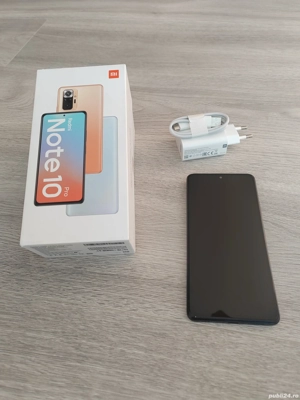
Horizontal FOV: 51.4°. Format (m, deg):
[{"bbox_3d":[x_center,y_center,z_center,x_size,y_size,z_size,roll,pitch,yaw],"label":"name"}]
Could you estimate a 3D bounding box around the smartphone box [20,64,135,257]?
[{"bbox_3d":[-0.064,-0.040,0.310,0.089,0.056,0.179,-3,71,2],"label":"smartphone box"}]

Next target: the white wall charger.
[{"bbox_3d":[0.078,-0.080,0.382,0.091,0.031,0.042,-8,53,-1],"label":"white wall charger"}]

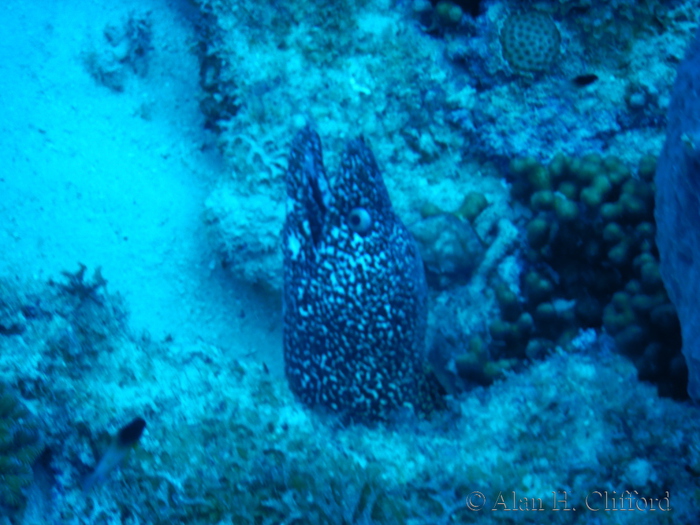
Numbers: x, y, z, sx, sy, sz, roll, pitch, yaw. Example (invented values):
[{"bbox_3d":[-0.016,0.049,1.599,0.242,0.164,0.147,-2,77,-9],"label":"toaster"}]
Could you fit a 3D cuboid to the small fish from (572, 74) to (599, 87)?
[{"bbox_3d":[0.165,-0.128,1.700,0.020,0.008,0.004,-11,46,-11],"label":"small fish"}]

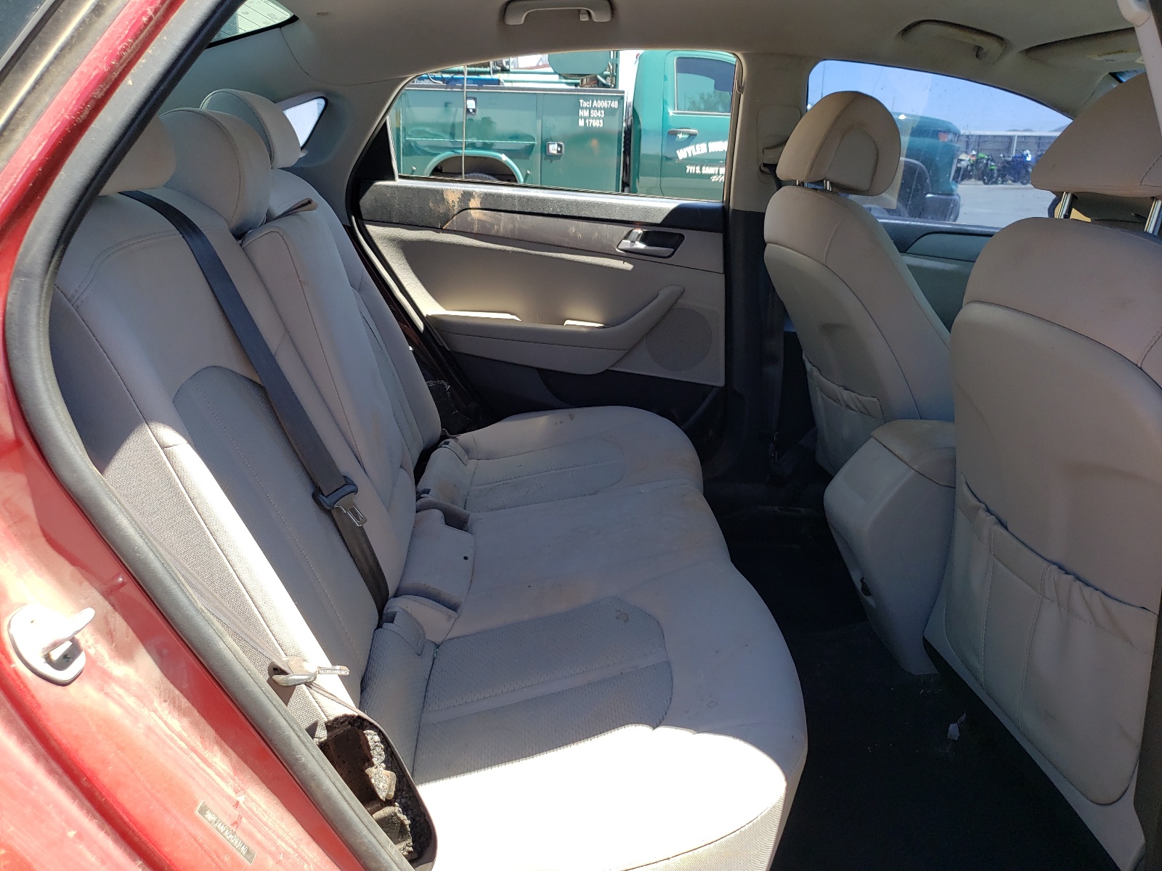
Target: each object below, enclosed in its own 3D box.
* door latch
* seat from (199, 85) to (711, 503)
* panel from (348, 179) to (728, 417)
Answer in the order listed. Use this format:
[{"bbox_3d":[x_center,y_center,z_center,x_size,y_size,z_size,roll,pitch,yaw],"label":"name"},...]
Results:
[{"bbox_3d":[-0.382,0.151,0.630,0.035,0.062,0.043,-23,19,5],"label":"door latch"},{"bbox_3d":[-0.216,-0.198,1.759,0.950,0.910,0.510,1,20,-3],"label":"seat"},{"bbox_3d":[-0.083,-0.266,2.082,0.870,0.640,0.120,1,20,-3],"label":"panel"}]

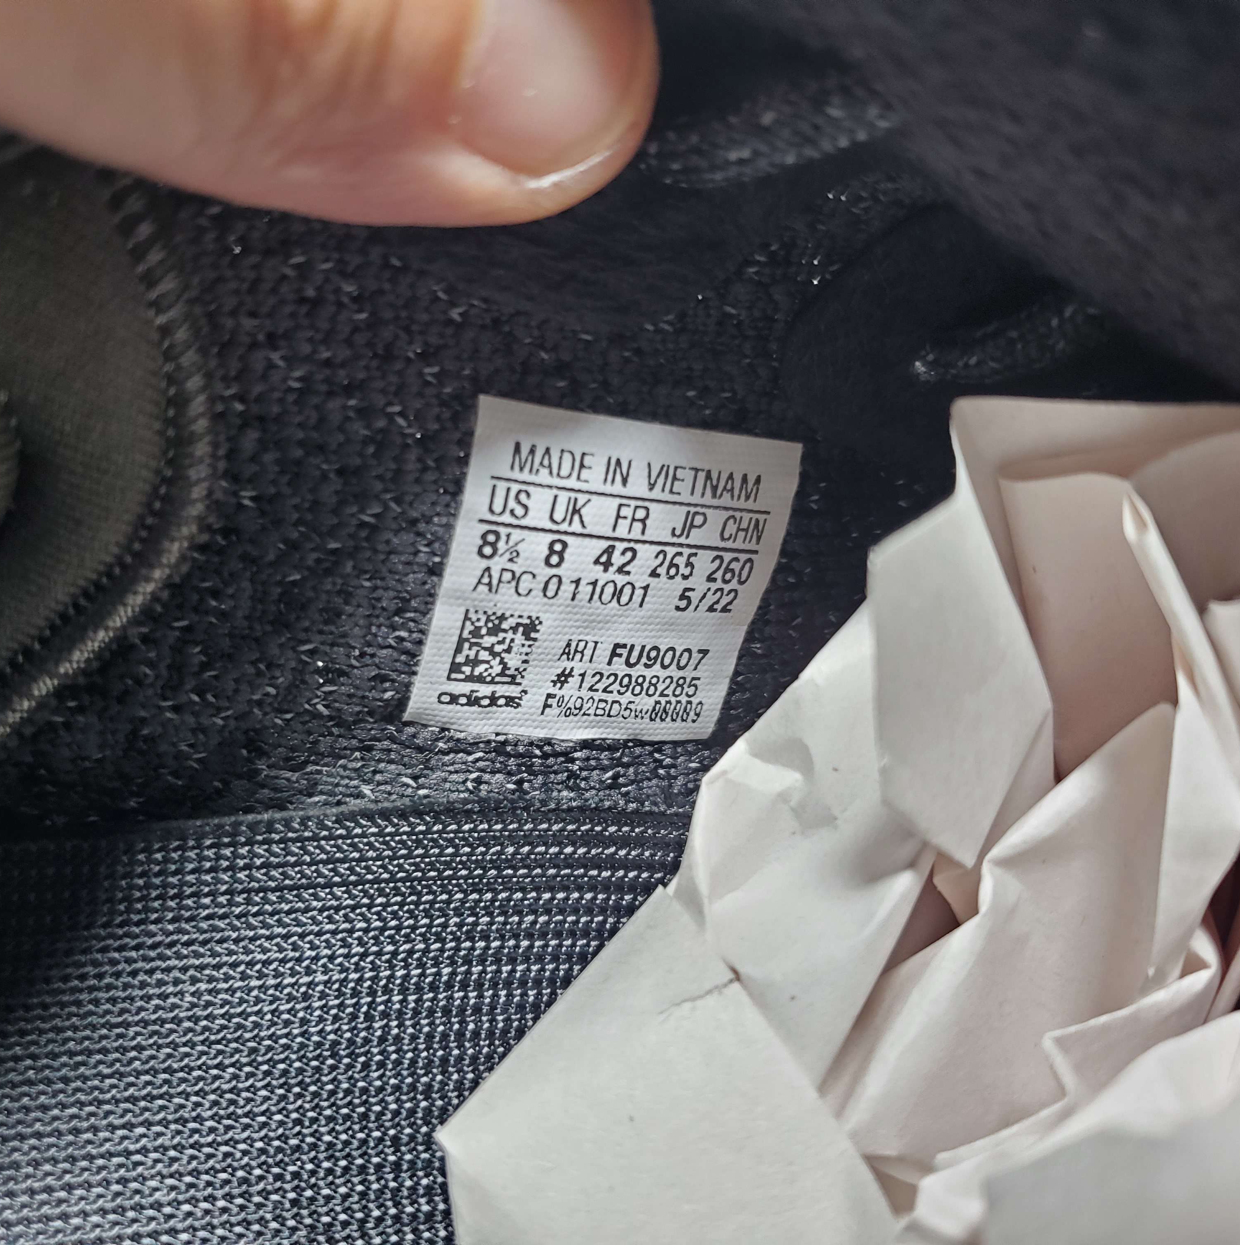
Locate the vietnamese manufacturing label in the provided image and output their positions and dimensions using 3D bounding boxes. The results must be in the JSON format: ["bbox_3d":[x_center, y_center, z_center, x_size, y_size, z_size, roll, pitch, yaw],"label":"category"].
[{"bbox_3d":[-0.001,-0.003,0.095,0.026,0.026,0.002,5,26,-23],"label":"vietnamese manufacturing label"}]

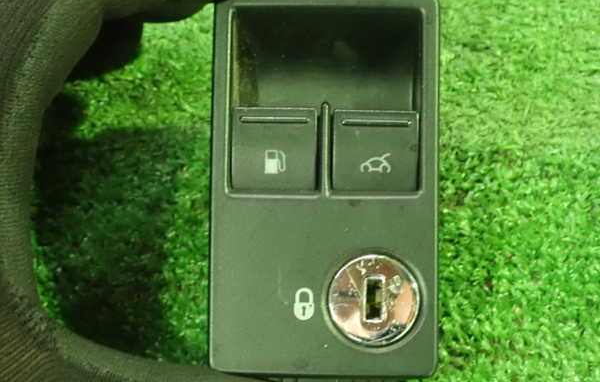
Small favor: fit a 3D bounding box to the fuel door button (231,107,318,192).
[{"bbox_3d":[-0.006,-0.009,0.382,0.018,0.007,0.018,1,85,0],"label":"fuel door button"}]

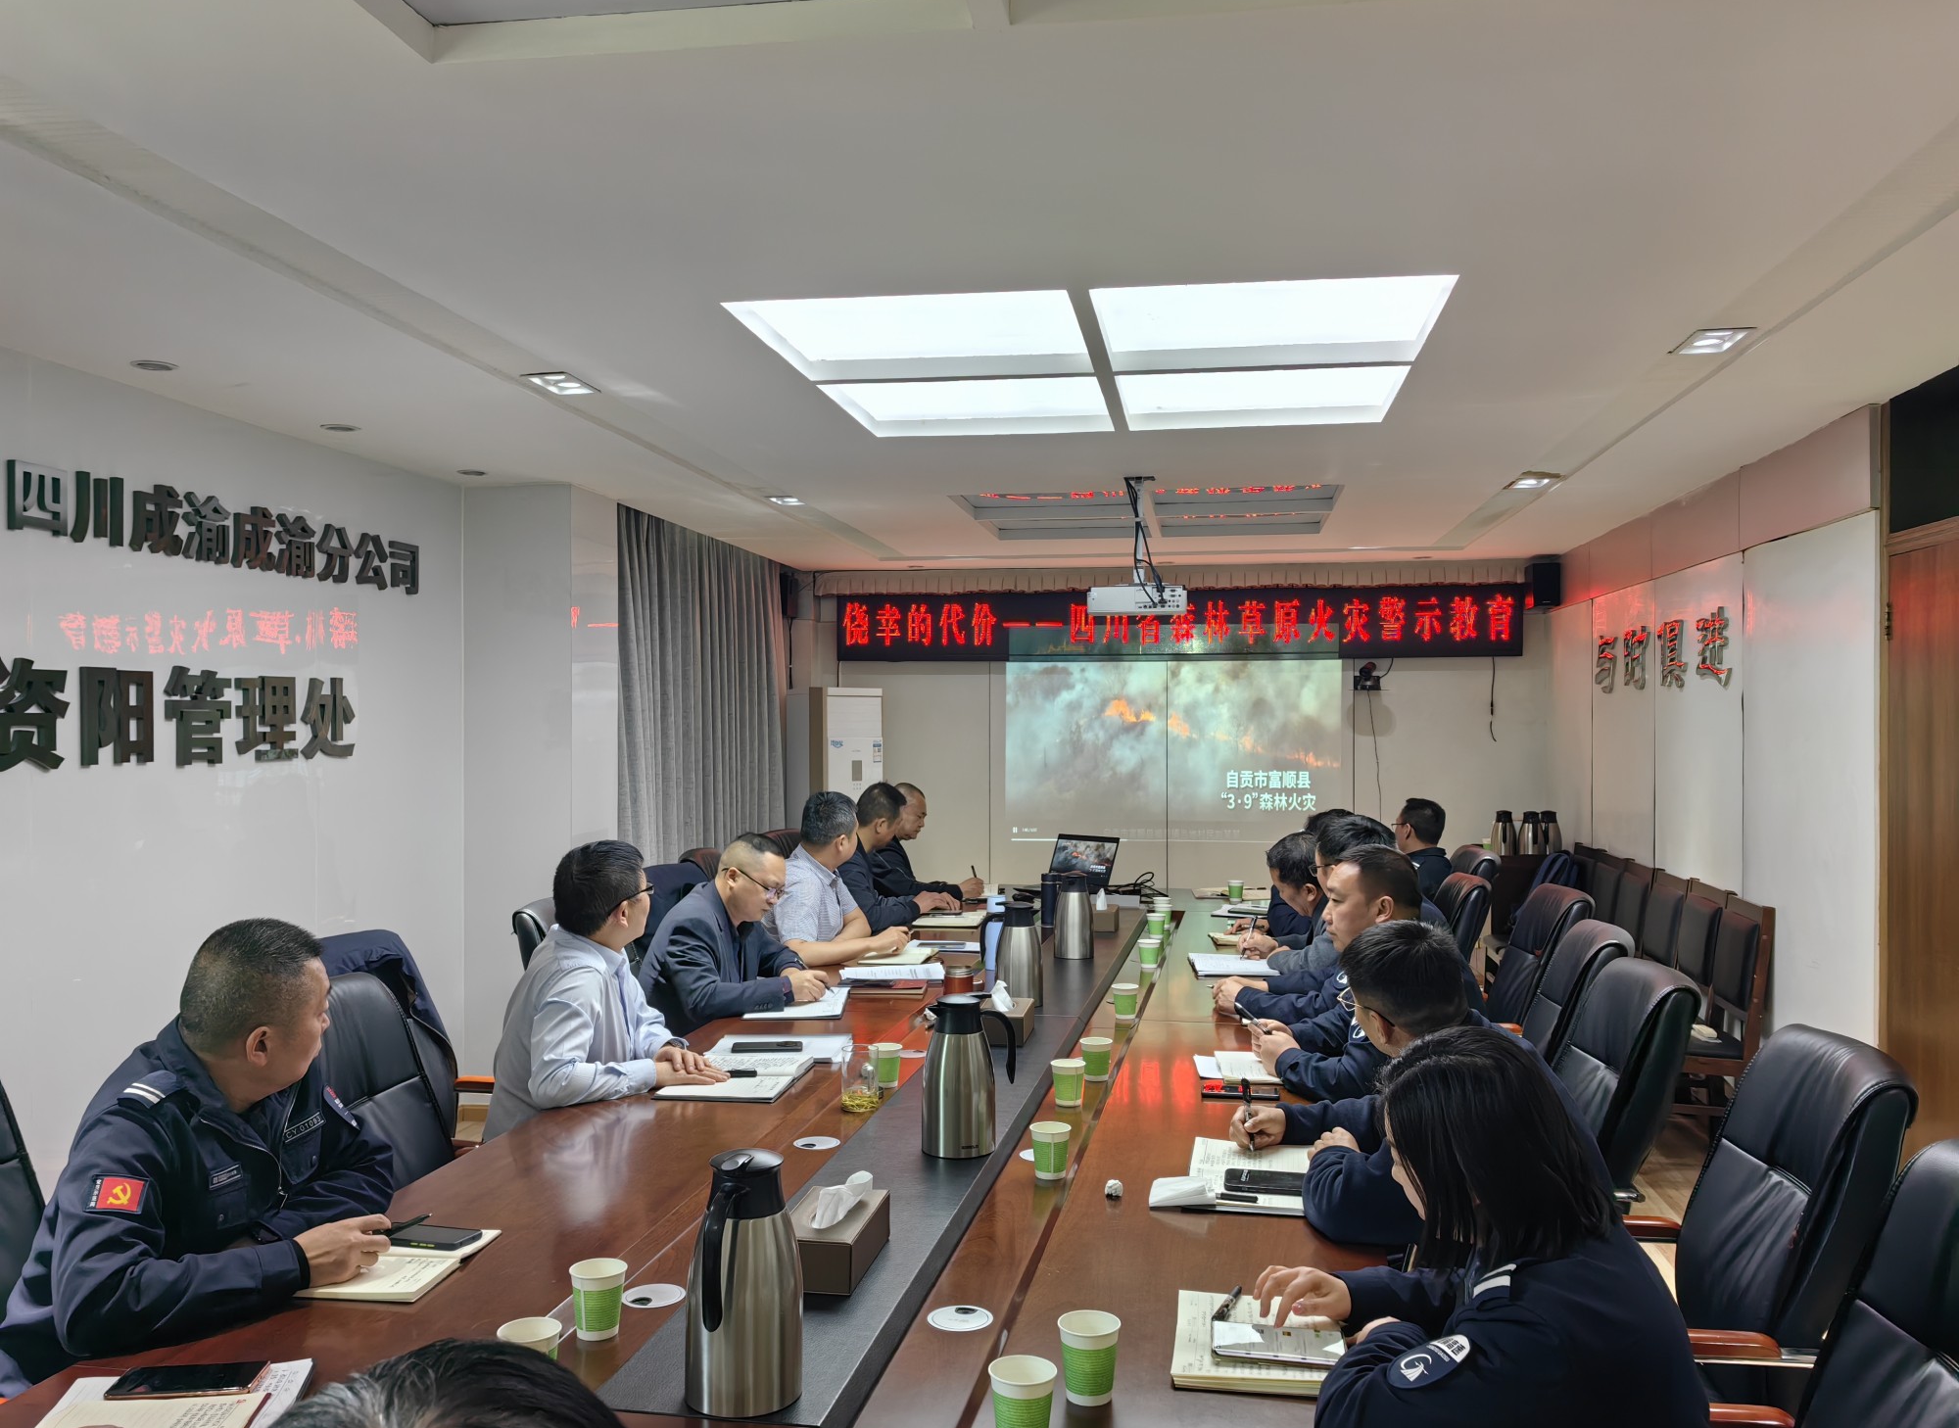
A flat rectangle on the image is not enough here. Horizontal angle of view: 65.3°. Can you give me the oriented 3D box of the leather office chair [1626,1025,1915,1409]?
[{"bbox_3d":[1.130,1.072,2.612,0.670,1.040,0.620,0,0,6],"label":"leather office chair"}]

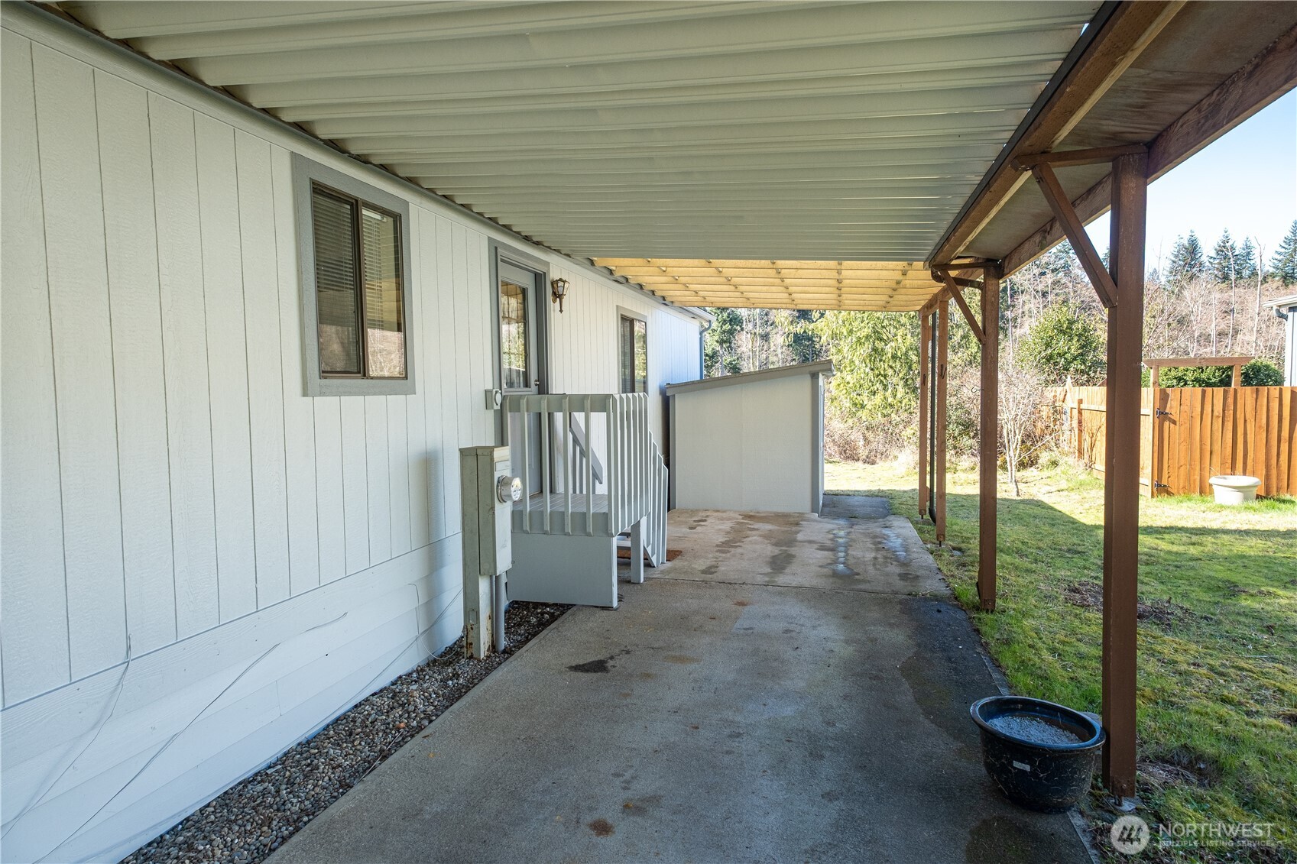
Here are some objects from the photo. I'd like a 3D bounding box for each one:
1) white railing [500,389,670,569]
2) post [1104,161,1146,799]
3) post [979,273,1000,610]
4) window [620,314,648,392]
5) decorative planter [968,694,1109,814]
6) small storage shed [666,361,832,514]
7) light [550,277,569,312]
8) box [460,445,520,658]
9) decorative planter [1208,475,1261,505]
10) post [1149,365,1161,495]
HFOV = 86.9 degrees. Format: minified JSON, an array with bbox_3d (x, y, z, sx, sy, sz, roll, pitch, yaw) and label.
[{"bbox_3d":[-0.481,0.505,6.411,0.950,1.720,1.760,0,3,15],"label":"white railing"},{"bbox_3d":[1.930,0.205,2.775,0.090,2.590,0.090,0,3,15],"label":"post"},{"bbox_3d":[2.572,0.078,5.167,0.090,2.525,0.090,0,3,15],"label":"post"},{"bbox_3d":[-0.187,-1.021,9.347,0.080,1.070,1.300,0,3,15],"label":"window"},{"bbox_3d":[1.606,1.355,2.859,0.480,0.295,0.480,0,3,15],"label":"decorative planter"},{"bbox_3d":[1.633,0.046,10.504,2.280,2.090,2.100,0,3,15],"label":"small storage shed"},{"bbox_3d":[-0.858,-1.321,6.565,0.170,0.335,0.160,0,3,15],"label":"light"},{"bbox_3d":[-1.009,0.790,4.557,0.370,1.385,0.230,0,3,15],"label":"box"},{"bbox_3d":[8.444,0.838,9.854,0.580,0.350,0.580,0,3,15],"label":"decorative planter"},{"bbox_3d":[7.776,-0.005,10.489,0.090,2.030,0.090,0,3,15],"label":"post"}]

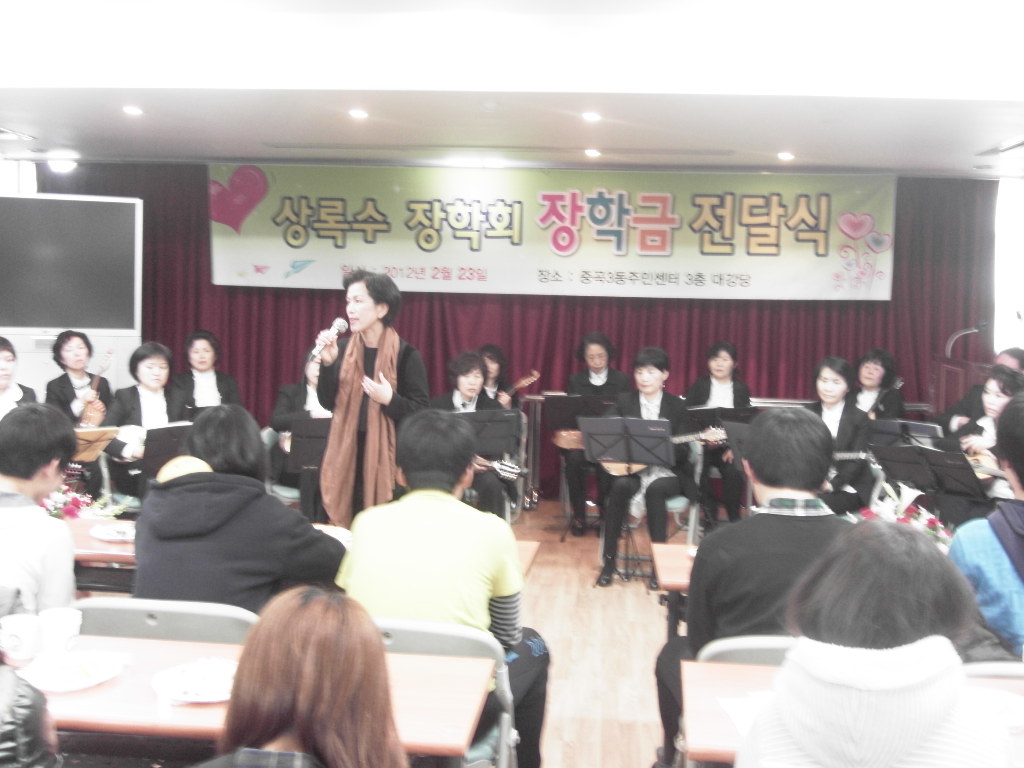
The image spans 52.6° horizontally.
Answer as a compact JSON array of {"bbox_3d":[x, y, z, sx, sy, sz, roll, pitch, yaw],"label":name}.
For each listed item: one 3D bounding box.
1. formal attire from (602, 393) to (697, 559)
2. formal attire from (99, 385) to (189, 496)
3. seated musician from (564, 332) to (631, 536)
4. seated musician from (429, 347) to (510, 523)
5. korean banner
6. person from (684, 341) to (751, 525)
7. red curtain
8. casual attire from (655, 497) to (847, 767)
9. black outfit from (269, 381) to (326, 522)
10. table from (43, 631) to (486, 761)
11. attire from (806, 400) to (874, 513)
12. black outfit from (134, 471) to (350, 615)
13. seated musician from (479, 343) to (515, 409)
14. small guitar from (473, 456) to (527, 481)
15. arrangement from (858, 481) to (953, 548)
[{"bbox_3d":[0.756,0.499,5.703,0.550,0.880,0.650,2,5,10],"label":"formal attire"},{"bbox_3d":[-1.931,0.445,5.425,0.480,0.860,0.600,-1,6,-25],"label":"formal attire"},{"bbox_3d":[0.529,0.312,6.705,0.520,1.260,0.750,2,5,11],"label":"seated musician"},{"bbox_3d":[-0.240,0.444,5.720,0.520,1.220,0.700,1,6,0],"label":"seated musician"},{"bbox_3d":[0.214,-1.104,7.487,4.970,0.880,0.050,2,5,5],"label":"korean banner"},{"bbox_3d":[1.349,0.319,6.828,0.470,1.220,0.680,2,7,13],"label":"person"},{"bbox_3d":[-0.116,-0.371,7.695,7.099,2.400,0.200,2,5,5],"label":"red curtain"},{"bbox_3d":[0.671,0.805,2.740,0.540,1.100,0.820,2,6,3],"label":"casual attire"},{"bbox_3d":[-1.103,0.467,5.617,0.470,0.900,0.620,0,5,-12],"label":"black outfit"},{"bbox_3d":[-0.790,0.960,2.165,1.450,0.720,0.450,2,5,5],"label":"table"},{"bbox_3d":[1.651,0.535,5.317,0.500,0.860,0.620,4,6,27],"label":"attire"},{"bbox_3d":[-0.749,0.545,2.900,0.540,0.600,0.480,2,6,7],"label":"black outfit"},{"bbox_3d":[-0.145,0.325,6.722,0.520,1.200,0.720,2,5,7],"label":"seated musician"},{"bbox_3d":[-0.189,0.380,5.425,0.648,0.220,0.110,16,-12,33],"label":"small guitar"},{"bbox_3d":[1.191,0.428,3.150,0.360,0.280,0.280,1,5,0],"label":"arrangement"}]

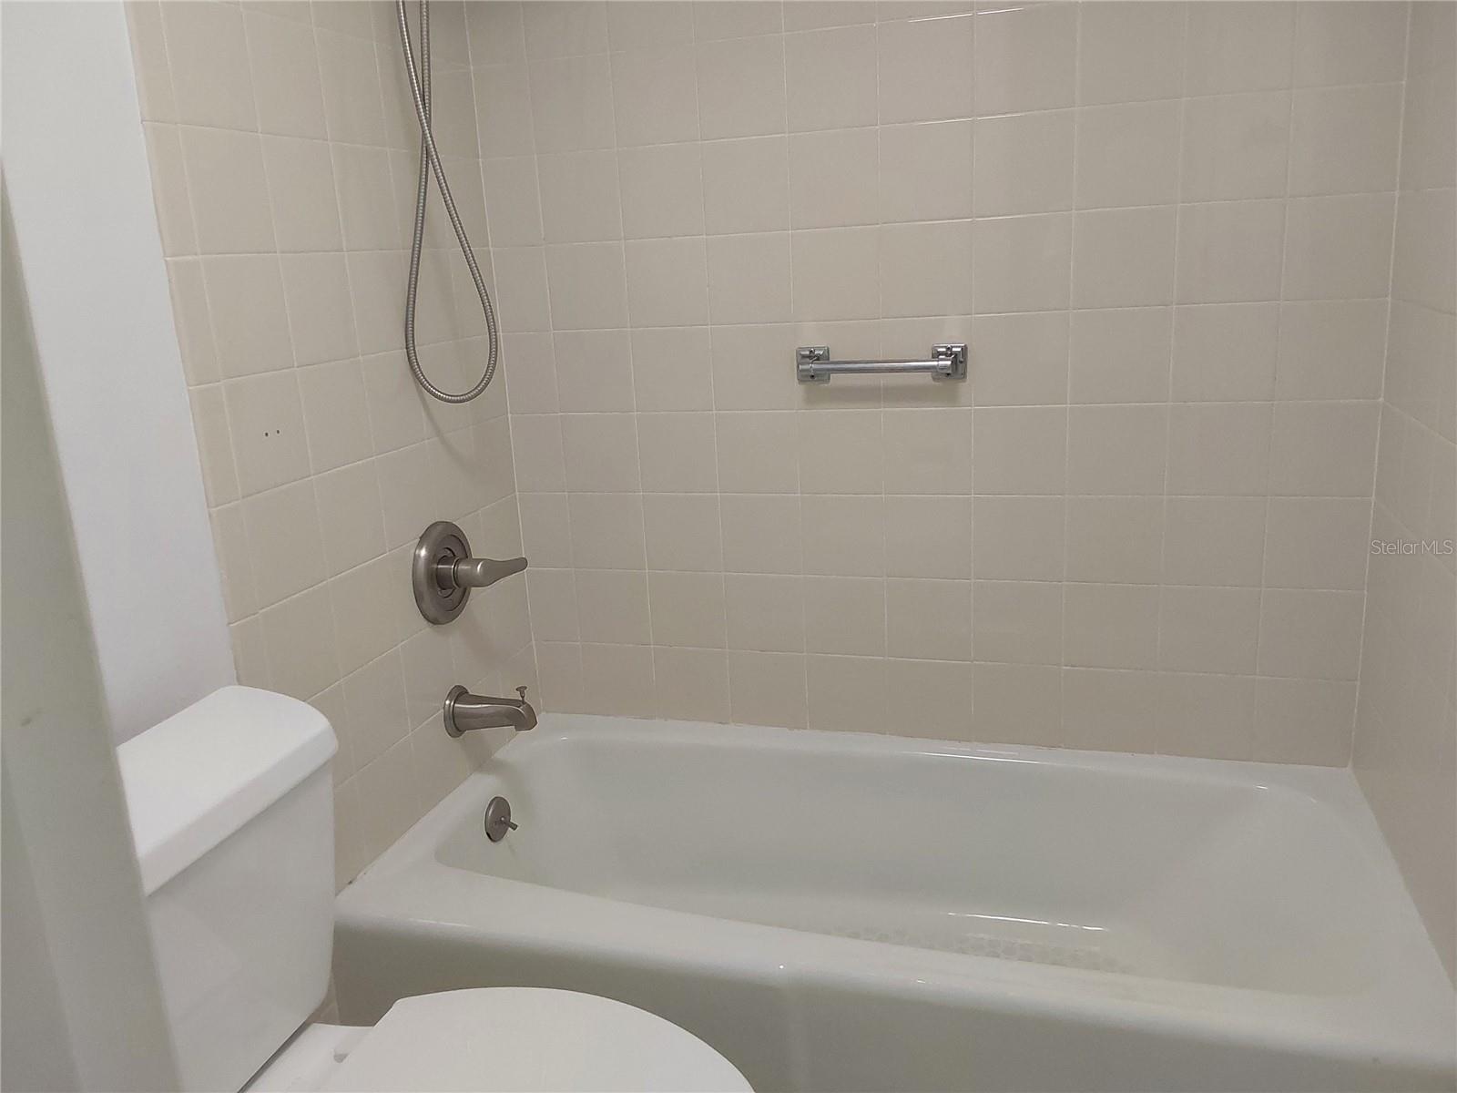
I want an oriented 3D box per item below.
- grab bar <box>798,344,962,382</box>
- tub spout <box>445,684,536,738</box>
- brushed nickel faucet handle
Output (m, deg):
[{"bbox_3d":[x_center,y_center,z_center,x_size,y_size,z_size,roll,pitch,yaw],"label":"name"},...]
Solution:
[{"bbox_3d":[0.252,-0.306,1.992,0.293,0.062,0.068,1,15,17],"label":"grab bar"},{"bbox_3d":[-0.405,0.288,2.060,0.156,0.103,0.091,1,15,17],"label":"tub spout"},{"bbox_3d":[-0.428,0.048,2.003,0.135,0.177,0.177,1,15,17],"label":"brushed nickel faucet handle"}]

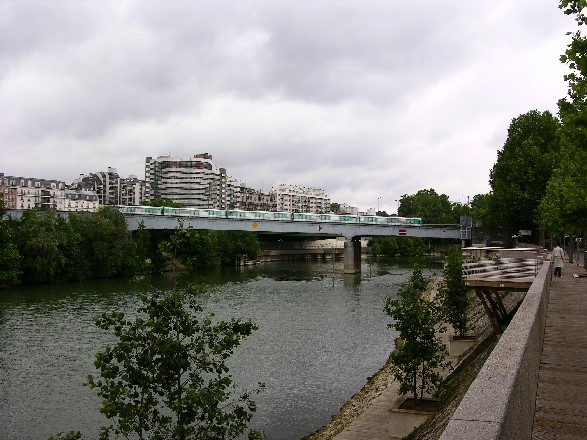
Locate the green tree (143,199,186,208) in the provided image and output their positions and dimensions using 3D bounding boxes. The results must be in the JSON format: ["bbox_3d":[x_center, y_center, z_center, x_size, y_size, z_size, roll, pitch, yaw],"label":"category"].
[{"bbox_3d":[-43.500,1.251,200.102,14.500,17.000,13.500,0,-2,0],"label":"green tree"}]

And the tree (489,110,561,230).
[{"bbox_3d":[29.924,-4.739,75.240,10.500,18.700,10.500,0,-2,0],"label":"tree"}]

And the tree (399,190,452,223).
[{"bbox_3d":[48.230,-0.566,215.183,19.500,21.800,18.000,0,-2,0],"label":"tree"}]

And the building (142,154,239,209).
[{"bbox_3d":[-55.827,-13.931,324.783,47.000,45.000,20.000,0,-2,-8],"label":"building"}]

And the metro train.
[{"bbox_3d":[-7.859,-0.216,143.500,77.000,3.500,2.500,2,-2,0],"label":"metro train"}]

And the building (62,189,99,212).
[{"bbox_3d":[-92.638,-2.709,259.300,16.000,21.500,12.500,2,-3,-35],"label":"building"}]

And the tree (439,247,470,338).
[{"bbox_3d":[5.139,2.306,18.825,1.080,2.950,1.050,0,-2,0],"label":"tree"}]

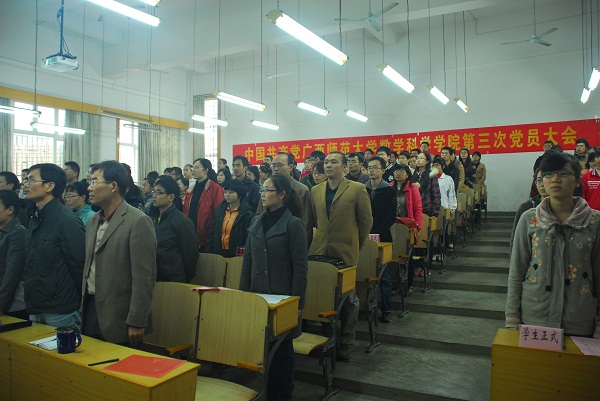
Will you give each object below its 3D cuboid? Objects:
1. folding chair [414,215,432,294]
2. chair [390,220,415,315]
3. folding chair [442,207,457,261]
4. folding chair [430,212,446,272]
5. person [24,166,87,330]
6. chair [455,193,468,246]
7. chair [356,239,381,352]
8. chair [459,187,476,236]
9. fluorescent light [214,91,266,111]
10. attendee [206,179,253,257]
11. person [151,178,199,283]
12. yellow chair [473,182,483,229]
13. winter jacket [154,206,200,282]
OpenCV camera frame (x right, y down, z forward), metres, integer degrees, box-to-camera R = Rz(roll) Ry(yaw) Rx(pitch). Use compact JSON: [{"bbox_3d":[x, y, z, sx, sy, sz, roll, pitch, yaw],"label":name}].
[{"bbox_3d":[1.331,0.632,5.627,0.540,0.930,0.500,0,0,30],"label":"folding chair"},{"bbox_3d":[0.882,0.728,4.836,0.540,0.930,0.500,0,0,30],"label":"chair"},{"bbox_3d":[2.231,0.441,7.208,0.540,0.930,0.500,0,0,30],"label":"folding chair"},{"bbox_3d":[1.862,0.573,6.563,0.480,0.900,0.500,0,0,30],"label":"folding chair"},{"bbox_3d":[-1.537,0.635,2.825,0.460,1.720,0.290,0,0,37],"label":"person"},{"bbox_3d":[2.681,0.345,7.999,0.540,0.930,0.500,0,0,30],"label":"chair"},{"bbox_3d":[0.432,0.824,4.045,0.540,0.930,0.500,0,0,30],"label":"chair"},{"bbox_3d":[3.130,0.249,8.790,0.540,0.930,0.500,0,0,30],"label":"chair"},{"bbox_3d":[-0.917,-1.587,7.241,0.130,0.100,1.240,0,0,30],"label":"fluorescent light"},{"bbox_3d":[-0.679,0.565,4.405,0.460,1.550,0.290,0,0,22],"label":"attendee"},{"bbox_3d":[-0.982,0.634,3.585,0.450,1.650,0.290,0,0,42],"label":"person"},{"bbox_3d":[3.652,0.156,9.667,0.480,0.900,0.500,0,0,30],"label":"yellow chair"},{"bbox_3d":[-0.982,0.382,3.582,0.460,0.680,0.310,0,0,42],"label":"winter jacket"}]

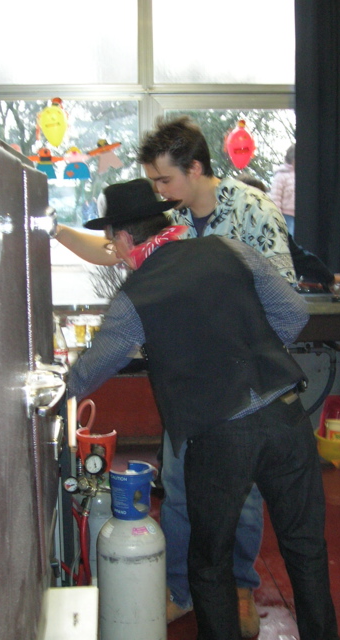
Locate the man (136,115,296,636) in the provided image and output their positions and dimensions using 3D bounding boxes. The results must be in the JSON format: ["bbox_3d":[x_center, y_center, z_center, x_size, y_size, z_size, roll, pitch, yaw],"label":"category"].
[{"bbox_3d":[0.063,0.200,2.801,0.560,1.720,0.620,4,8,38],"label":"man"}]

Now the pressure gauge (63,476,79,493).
[{"bbox_3d":[-0.271,0.449,2.320,0.044,0.044,0.030,0,-6,5],"label":"pressure gauge"}]

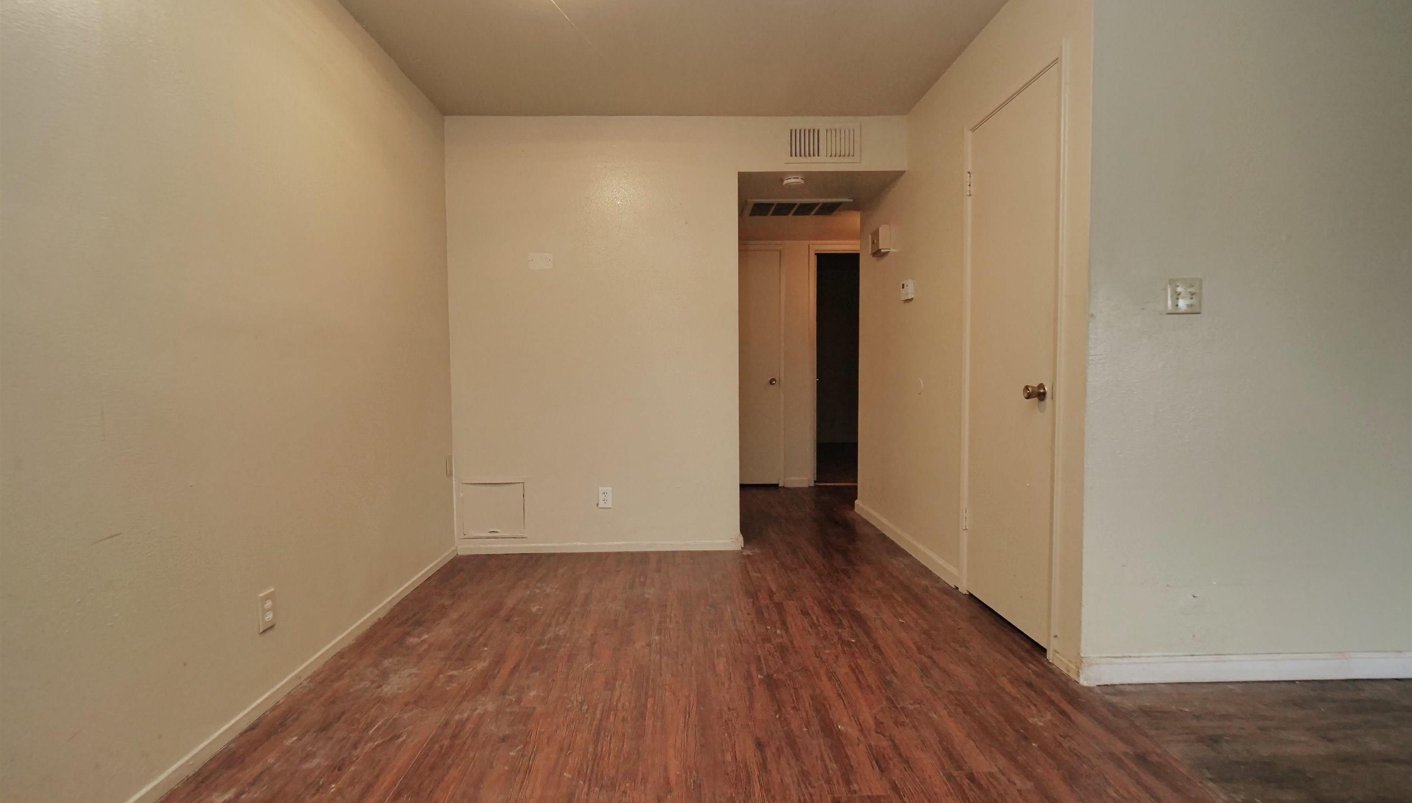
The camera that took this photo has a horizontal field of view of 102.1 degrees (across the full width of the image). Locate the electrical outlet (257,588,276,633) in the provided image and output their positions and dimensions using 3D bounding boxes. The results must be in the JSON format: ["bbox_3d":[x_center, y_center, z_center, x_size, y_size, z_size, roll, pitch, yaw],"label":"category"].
[{"bbox_3d":[-1.344,0.644,1.757,0.008,0.115,0.070,-1,3,-3],"label":"electrical outlet"}]

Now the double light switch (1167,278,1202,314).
[{"bbox_3d":[1.516,-0.333,1.806,0.115,0.115,0.008,-1,3,-1],"label":"double light switch"}]

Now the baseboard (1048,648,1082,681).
[{"bbox_3d":[1.209,0.884,1.911,0.013,0.056,0.137,-1,3,-3],"label":"baseboard"}]

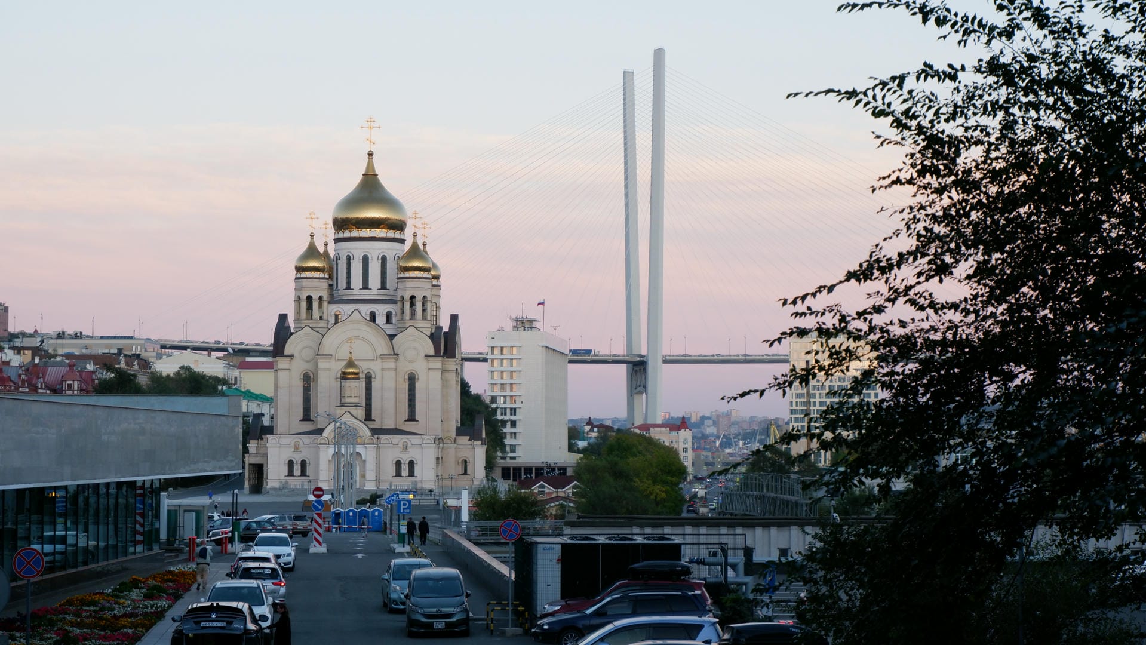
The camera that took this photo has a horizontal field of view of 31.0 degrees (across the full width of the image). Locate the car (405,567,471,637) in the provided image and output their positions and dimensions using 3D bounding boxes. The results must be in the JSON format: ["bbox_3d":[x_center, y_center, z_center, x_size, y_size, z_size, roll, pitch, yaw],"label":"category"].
[{"bbox_3d":[-3.844,7.883,58.833,1.700,1.730,4.300,0,-3,-6],"label":"car"}]

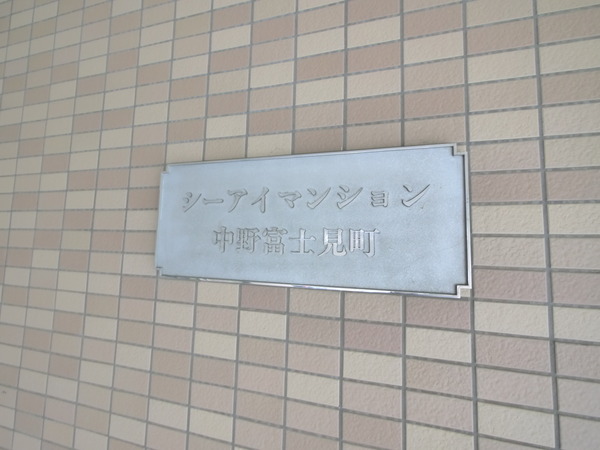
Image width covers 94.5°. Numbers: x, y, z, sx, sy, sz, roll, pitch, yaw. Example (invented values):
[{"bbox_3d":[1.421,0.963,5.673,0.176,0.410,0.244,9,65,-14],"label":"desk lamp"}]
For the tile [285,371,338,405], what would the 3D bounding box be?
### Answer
[{"bbox_3d":[0.023,0.288,0.492,0.095,0.045,0.009,0,-5,17],"label":"tile"}]

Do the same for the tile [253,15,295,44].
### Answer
[{"bbox_3d":[-0.053,-0.406,0.581,0.095,0.045,0.009,0,-5,16],"label":"tile"}]

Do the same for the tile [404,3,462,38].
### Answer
[{"bbox_3d":[0.233,-0.357,0.491,0.095,0.045,0.010,0,-5,16],"label":"tile"}]

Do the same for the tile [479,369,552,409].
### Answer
[{"bbox_3d":[0.313,0.239,0.411,0.095,0.045,0.010,0,-5,16],"label":"tile"}]

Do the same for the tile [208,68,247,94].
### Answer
[{"bbox_3d":[-0.153,-0.308,0.600,0.095,0.045,0.009,0,-5,17],"label":"tile"}]

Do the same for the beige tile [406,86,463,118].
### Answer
[{"bbox_3d":[0.230,-0.207,0.477,0.095,0.045,0.009,0,-5,17],"label":"beige tile"}]

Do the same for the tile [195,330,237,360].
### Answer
[{"bbox_3d":[-0.168,0.238,0.553,0.095,0.045,0.010,0,-5,16],"label":"tile"}]

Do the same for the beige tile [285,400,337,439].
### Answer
[{"bbox_3d":[0.023,0.336,0.486,0.095,0.045,0.010,0,-5,17],"label":"beige tile"}]

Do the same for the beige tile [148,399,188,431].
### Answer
[{"bbox_3d":[-0.267,0.388,0.569,0.095,0.045,0.009,0,-5,16],"label":"beige tile"}]

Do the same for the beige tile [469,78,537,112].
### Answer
[{"bbox_3d":[0.326,-0.208,0.448,0.095,0.045,0.009,0,-5,17],"label":"beige tile"}]

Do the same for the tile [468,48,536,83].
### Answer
[{"bbox_3d":[0.328,-0.257,0.455,0.095,0.045,0.009,0,-5,16],"label":"tile"}]

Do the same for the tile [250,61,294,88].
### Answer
[{"bbox_3d":[-0.055,-0.307,0.573,0.095,0.045,0.009,0,-5,16],"label":"tile"}]

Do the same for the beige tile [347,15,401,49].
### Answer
[{"bbox_3d":[0.137,-0.354,0.515,0.095,0.045,0.010,0,-5,17],"label":"beige tile"}]

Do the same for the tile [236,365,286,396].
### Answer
[{"bbox_3d":[-0.072,0.289,0.521,0.095,0.045,0.009,0,-5,17],"label":"tile"}]

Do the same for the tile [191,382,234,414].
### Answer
[{"bbox_3d":[-0.170,0.339,0.545,0.095,0.045,0.009,0,-5,17],"label":"tile"}]

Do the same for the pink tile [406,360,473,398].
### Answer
[{"bbox_3d":[0.217,0.239,0.439,0.095,0.045,0.009,0,-5,17],"label":"pink tile"}]

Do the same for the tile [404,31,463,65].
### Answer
[{"bbox_3d":[0.232,-0.307,0.486,0.095,0.045,0.010,0,-5,16],"label":"tile"}]

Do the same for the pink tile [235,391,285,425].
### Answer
[{"bbox_3d":[-0.073,0.338,0.516,0.095,0.045,0.009,0,-5,16],"label":"pink tile"}]

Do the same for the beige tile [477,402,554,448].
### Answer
[{"bbox_3d":[0.313,0.290,0.406,0.095,0.045,0.009,0,-5,17],"label":"beige tile"}]

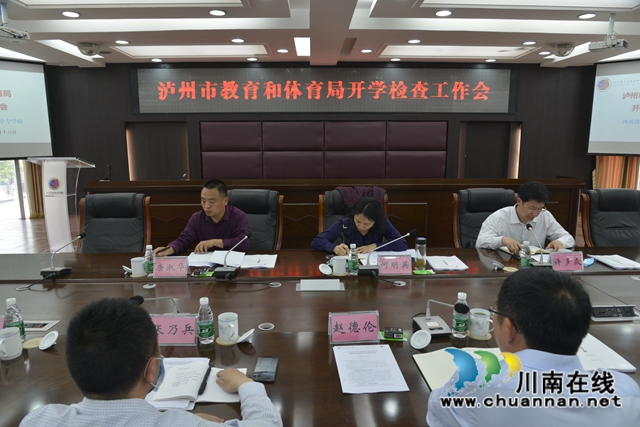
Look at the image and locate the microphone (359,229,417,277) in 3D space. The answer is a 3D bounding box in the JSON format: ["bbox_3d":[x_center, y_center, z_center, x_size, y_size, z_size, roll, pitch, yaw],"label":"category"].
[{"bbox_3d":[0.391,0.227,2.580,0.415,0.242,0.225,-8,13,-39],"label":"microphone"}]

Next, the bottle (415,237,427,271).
[{"bbox_3d":[0.617,0.248,2.598,0.063,0.196,0.063,0,10,0],"label":"bottle"}]

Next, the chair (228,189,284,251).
[{"bbox_3d":[-0.607,0.408,3.473,0.630,1.130,0.680,0,9,-2],"label":"chair"}]

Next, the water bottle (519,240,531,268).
[{"bbox_3d":[1.244,0.259,2.585,0.060,0.178,0.060,0,10,0],"label":"water bottle"}]

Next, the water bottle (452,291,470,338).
[{"bbox_3d":[0.568,0.406,1.709,0.060,0.175,0.060,0,9,0],"label":"water bottle"}]

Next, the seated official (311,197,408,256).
[{"bbox_3d":[0.291,0.423,3.215,0.643,1.131,0.724,0,10,0],"label":"seated official"}]

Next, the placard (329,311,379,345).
[{"bbox_3d":[0.134,0.442,1.691,0.190,0.110,0.086,-1,9,-8],"label":"placard"}]

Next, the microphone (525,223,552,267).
[{"bbox_3d":[1.430,0.204,2.834,0.130,0.230,0.300,0,9,-3],"label":"microphone"}]

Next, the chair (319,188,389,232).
[{"bbox_3d":[0.295,0.408,3.473,0.630,1.130,0.680,0,9,-2],"label":"chair"}]

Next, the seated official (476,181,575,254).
[{"bbox_3d":[1.497,0.362,3.276,0.663,1.231,0.754,-1,10,-5],"label":"seated official"}]

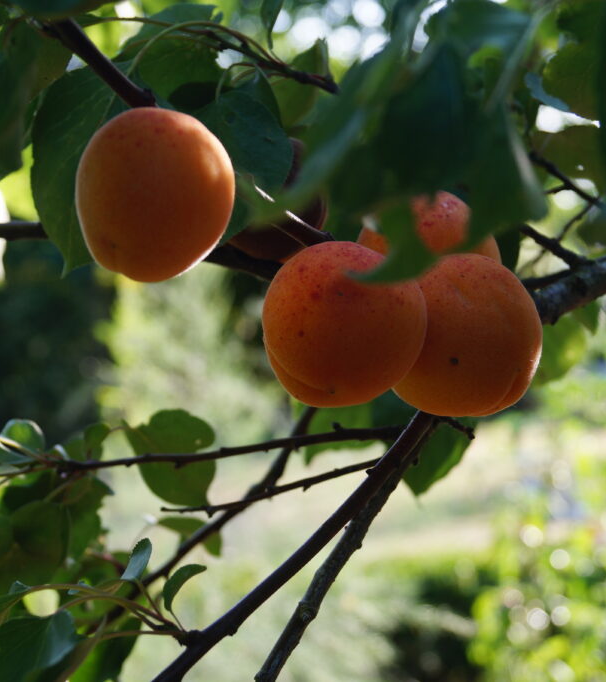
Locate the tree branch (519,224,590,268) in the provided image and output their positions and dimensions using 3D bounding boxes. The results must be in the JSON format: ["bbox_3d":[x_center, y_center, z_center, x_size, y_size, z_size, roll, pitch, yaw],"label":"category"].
[{"bbox_3d":[0.083,-0.031,0.490,0.028,0.005,0.005,32,0,0],"label":"tree branch"}]

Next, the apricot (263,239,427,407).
[{"bbox_3d":[0.012,-0.005,0.430,0.048,0.048,0.048,0,3,0],"label":"apricot"}]

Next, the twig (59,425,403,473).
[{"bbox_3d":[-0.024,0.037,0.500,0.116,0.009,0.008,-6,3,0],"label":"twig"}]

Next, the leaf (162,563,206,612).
[{"bbox_3d":[-0.037,0.077,0.460,0.013,0.015,0.008,0,3,0],"label":"leaf"}]

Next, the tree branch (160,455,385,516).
[{"bbox_3d":[-0.010,0.046,0.475,0.074,0.005,0.005,-13,0,0],"label":"tree branch"}]

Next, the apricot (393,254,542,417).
[{"bbox_3d":[0.049,-0.002,0.447,0.048,0.049,0.048,0,3,0],"label":"apricot"}]

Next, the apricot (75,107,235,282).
[{"bbox_3d":[-0.043,-0.043,0.430,0.047,0.051,0.047,0,3,0],"label":"apricot"}]

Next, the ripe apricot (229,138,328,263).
[{"bbox_3d":[-0.013,-0.050,0.530,0.046,0.046,0.046,0,3,0],"label":"ripe apricot"}]

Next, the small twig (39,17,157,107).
[{"bbox_3d":[-0.059,-0.080,0.425,0.042,0.008,0.008,38,0,0],"label":"small twig"}]

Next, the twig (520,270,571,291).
[{"bbox_3d":[0.079,-0.020,0.485,0.019,0.004,0.004,-17,0,0],"label":"twig"}]

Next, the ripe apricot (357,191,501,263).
[{"bbox_3d":[0.040,-0.025,0.472,0.047,0.047,0.046,0,3,0],"label":"ripe apricot"}]

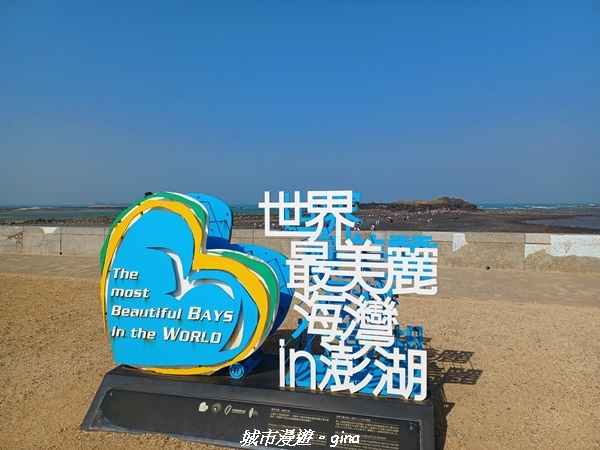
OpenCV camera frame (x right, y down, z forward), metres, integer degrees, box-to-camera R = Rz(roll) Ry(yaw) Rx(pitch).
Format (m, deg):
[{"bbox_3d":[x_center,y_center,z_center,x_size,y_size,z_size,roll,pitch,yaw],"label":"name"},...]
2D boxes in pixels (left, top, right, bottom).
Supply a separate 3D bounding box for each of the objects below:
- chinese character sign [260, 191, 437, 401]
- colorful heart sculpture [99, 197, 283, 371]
[{"bbox_3d":[0.362,0.432,3.092,1.175,1.348,0.547,0,3,13],"label":"chinese character sign"},{"bbox_3d":[-0.778,0.427,3.334,1.419,1.348,0.537,0,3,13],"label":"colorful heart sculpture"}]

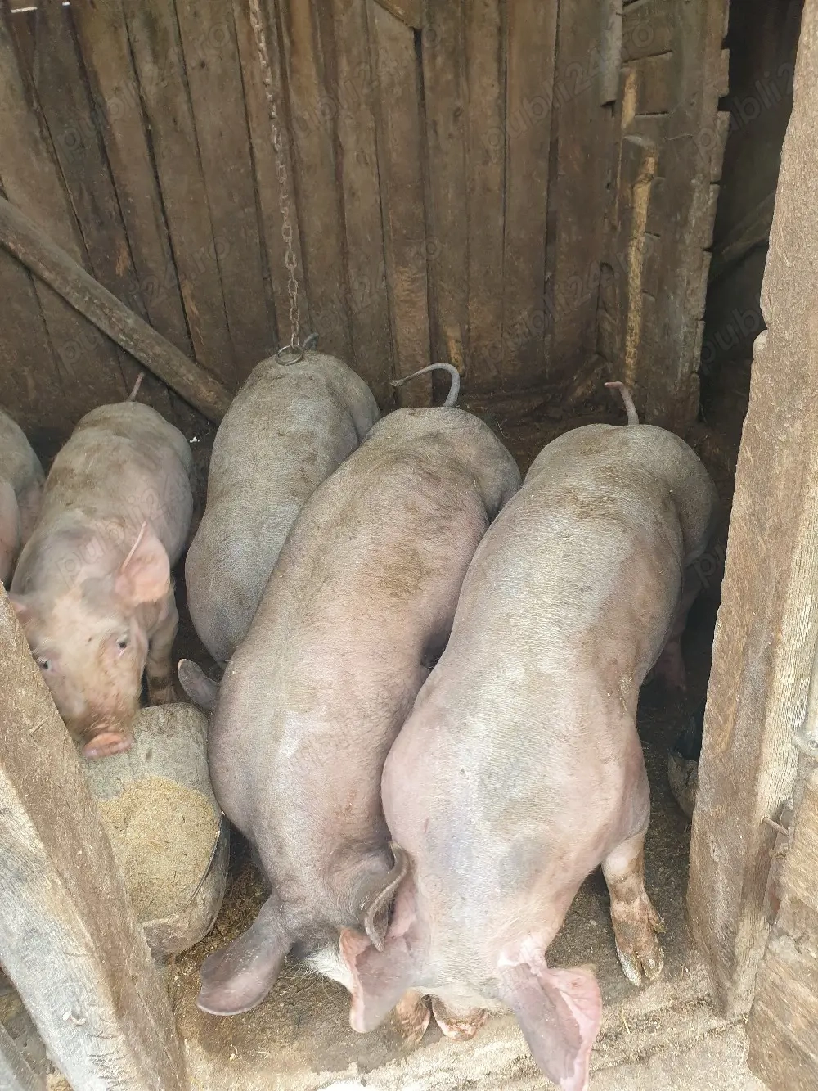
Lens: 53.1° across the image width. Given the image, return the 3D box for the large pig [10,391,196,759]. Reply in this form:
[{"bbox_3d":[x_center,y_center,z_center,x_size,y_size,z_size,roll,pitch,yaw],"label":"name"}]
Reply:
[{"bbox_3d":[-0.612,0.069,1.850,0.370,0.580,1.020,-7,32,-6],"label":"large pig"}]

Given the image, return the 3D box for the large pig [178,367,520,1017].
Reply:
[{"bbox_3d":[0.002,0.202,1.513,0.400,0.650,1.120,4,33,12],"label":"large pig"}]

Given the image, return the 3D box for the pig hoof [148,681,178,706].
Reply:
[{"bbox_3d":[-0.559,0.349,1.860,0.067,0.063,0.080,-8,33,-7],"label":"pig hoof"}]

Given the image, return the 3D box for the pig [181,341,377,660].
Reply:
[{"bbox_3d":[-0.289,0.019,1.842,0.400,0.640,1.150,-2,32,3],"label":"pig"}]

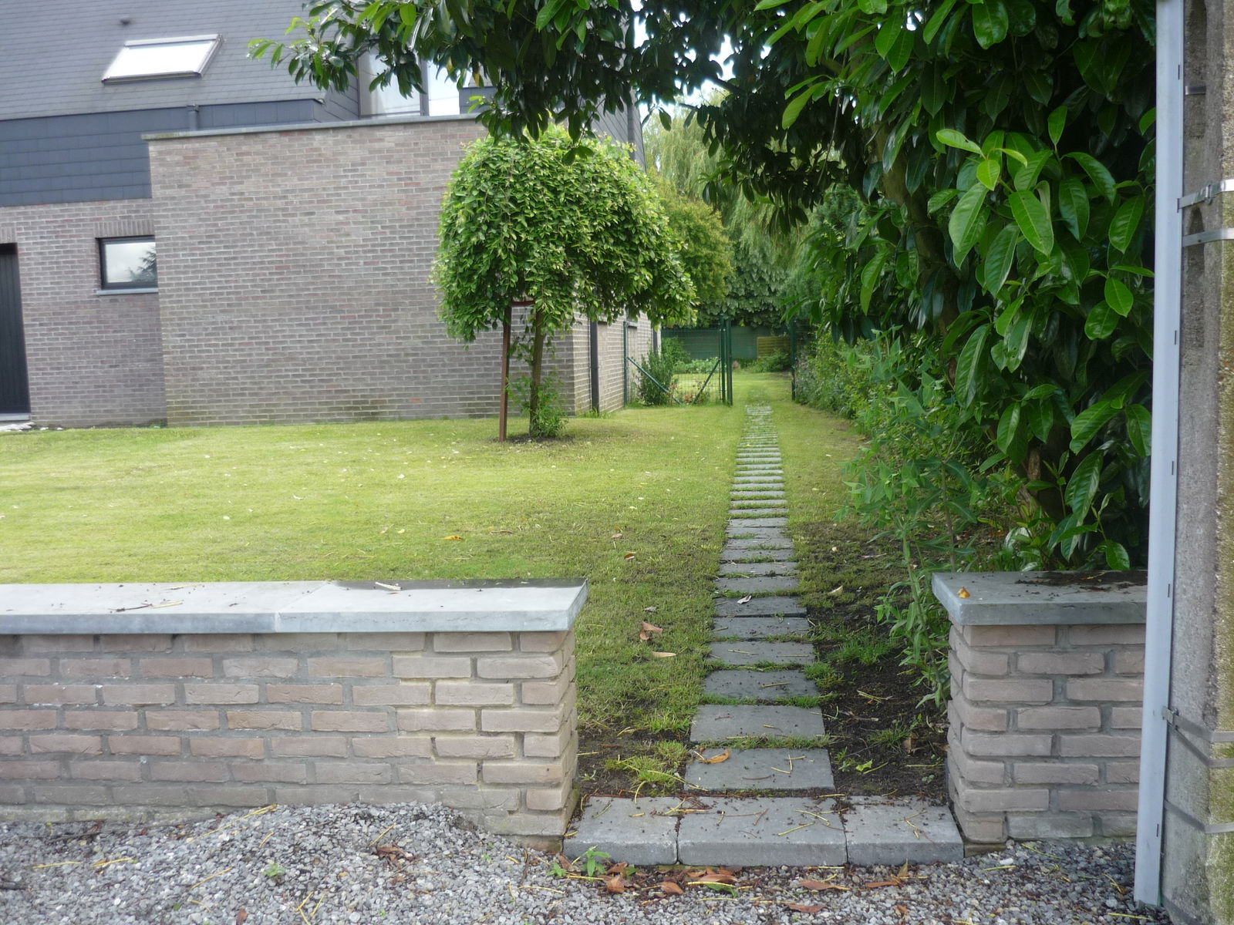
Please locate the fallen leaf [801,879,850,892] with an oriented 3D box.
[{"bbox_3d":[0.455,0.925,2.565,0.102,0.011,0.036,0,6,18],"label":"fallen leaf"}]

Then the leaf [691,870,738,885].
[{"bbox_3d":[0.218,0.925,2.617,0.097,0.017,0.042,-2,6,4],"label":"leaf"}]

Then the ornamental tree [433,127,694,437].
[{"bbox_3d":[-0.496,-1.712,11.200,2.400,2.920,2.350,-2,6,-2],"label":"ornamental tree"}]

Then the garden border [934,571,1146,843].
[{"bbox_3d":[1.015,0.552,2.715,0.480,0.542,0.345,-1,6,7],"label":"garden border"}]

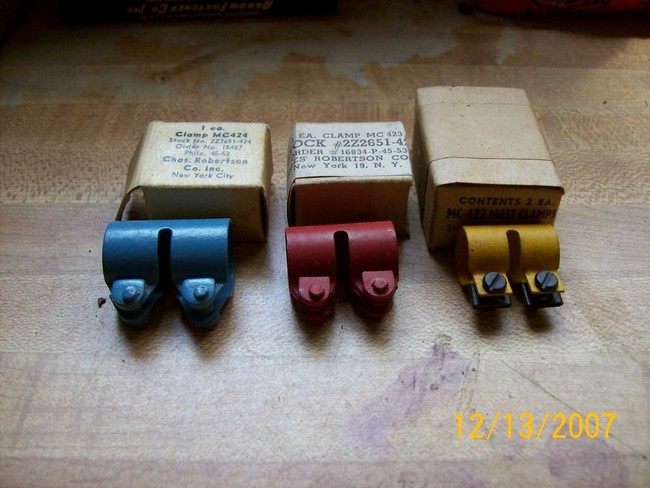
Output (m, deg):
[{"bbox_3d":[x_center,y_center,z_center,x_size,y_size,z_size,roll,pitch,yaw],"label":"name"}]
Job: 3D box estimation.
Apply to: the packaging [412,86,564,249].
[{"bbox_3d":[0.061,-0.032,0.267,0.044,0.028,0.068,0,42,1],"label":"packaging"}]

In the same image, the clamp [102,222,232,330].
[{"bbox_3d":[-0.051,0.008,0.226,0.040,0.025,0.036,-1,42,0],"label":"clamp"}]

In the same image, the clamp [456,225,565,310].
[{"bbox_3d":[0.062,0.007,0.229,0.031,0.021,0.030,-1,42,0],"label":"clamp"}]

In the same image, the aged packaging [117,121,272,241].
[{"bbox_3d":[-0.048,-0.025,0.263,0.053,0.025,0.043,-1,42,0],"label":"aged packaging"}]

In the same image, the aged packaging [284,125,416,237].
[{"bbox_3d":[0.009,-0.025,0.261,0.044,0.028,0.037,-1,42,0],"label":"aged packaging"}]

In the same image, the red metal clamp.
[{"bbox_3d":[0.006,0.008,0.227,0.035,0.024,0.034,-3,42,-2],"label":"red metal clamp"}]

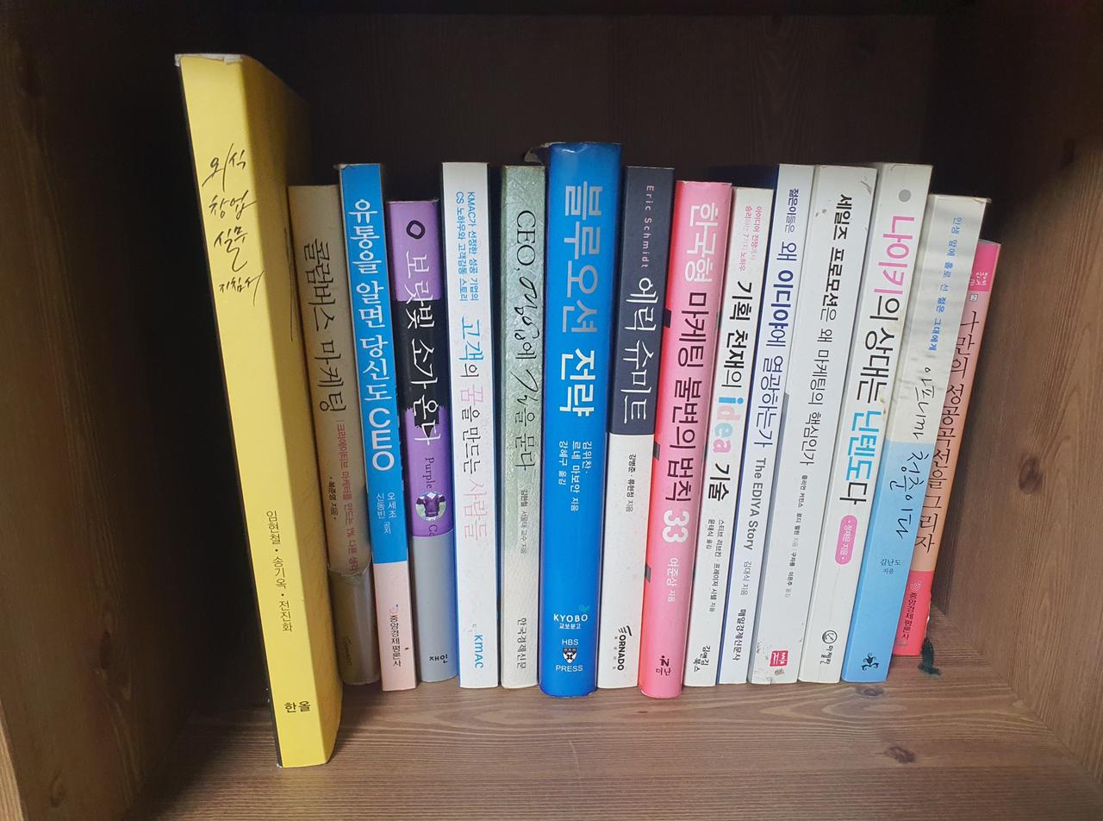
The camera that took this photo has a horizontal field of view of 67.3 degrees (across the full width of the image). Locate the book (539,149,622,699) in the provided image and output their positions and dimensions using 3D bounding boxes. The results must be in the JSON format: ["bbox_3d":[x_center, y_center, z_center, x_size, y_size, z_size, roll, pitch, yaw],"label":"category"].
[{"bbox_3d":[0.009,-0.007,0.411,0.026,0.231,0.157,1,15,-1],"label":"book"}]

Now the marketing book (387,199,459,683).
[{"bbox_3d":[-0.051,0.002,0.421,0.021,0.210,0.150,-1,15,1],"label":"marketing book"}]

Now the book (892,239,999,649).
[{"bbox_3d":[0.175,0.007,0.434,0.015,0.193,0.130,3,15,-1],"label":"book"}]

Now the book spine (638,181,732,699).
[{"bbox_3d":[0.052,0.000,0.409,0.020,0.218,0.152,2,16,-1],"label":"book spine"}]

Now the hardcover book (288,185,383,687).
[{"bbox_3d":[-0.101,-0.001,0.414,0.018,0.216,0.150,-4,16,-10],"label":"hardcover book"}]

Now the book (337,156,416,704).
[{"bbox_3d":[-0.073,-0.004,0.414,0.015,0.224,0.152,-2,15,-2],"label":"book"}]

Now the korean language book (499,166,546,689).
[{"bbox_3d":[-0.015,-0.004,0.414,0.017,0.224,0.152,0,16,-2],"label":"korean language book"}]

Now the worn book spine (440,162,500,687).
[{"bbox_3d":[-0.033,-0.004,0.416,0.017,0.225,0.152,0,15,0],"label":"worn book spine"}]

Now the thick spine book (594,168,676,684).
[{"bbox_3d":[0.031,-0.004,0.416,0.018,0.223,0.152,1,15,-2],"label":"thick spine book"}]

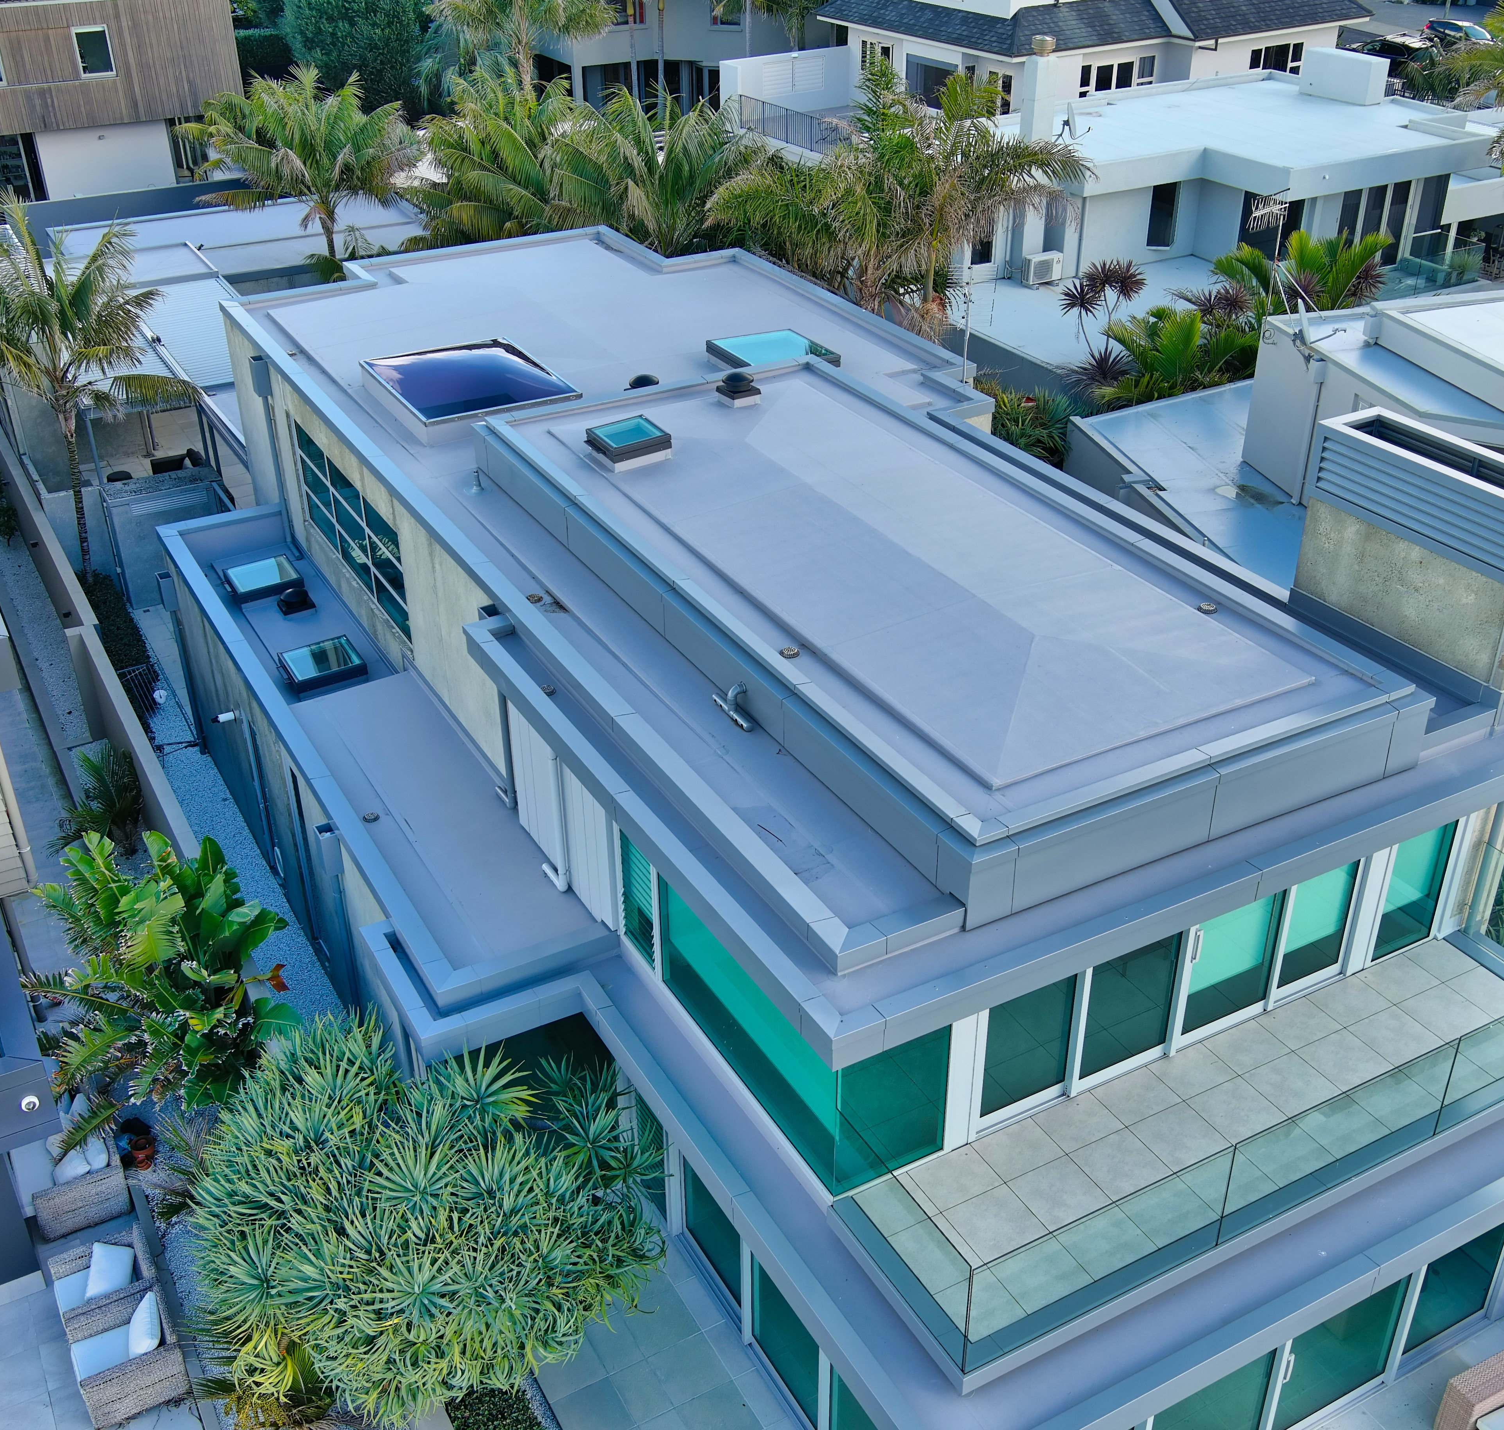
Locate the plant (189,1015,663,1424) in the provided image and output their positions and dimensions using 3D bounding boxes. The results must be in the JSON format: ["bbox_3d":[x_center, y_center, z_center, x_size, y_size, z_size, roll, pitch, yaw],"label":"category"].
[{"bbox_3d":[-2.631,4.363,14.820,3.650,3.200,3.500,0,31,0],"label":"plant"}]

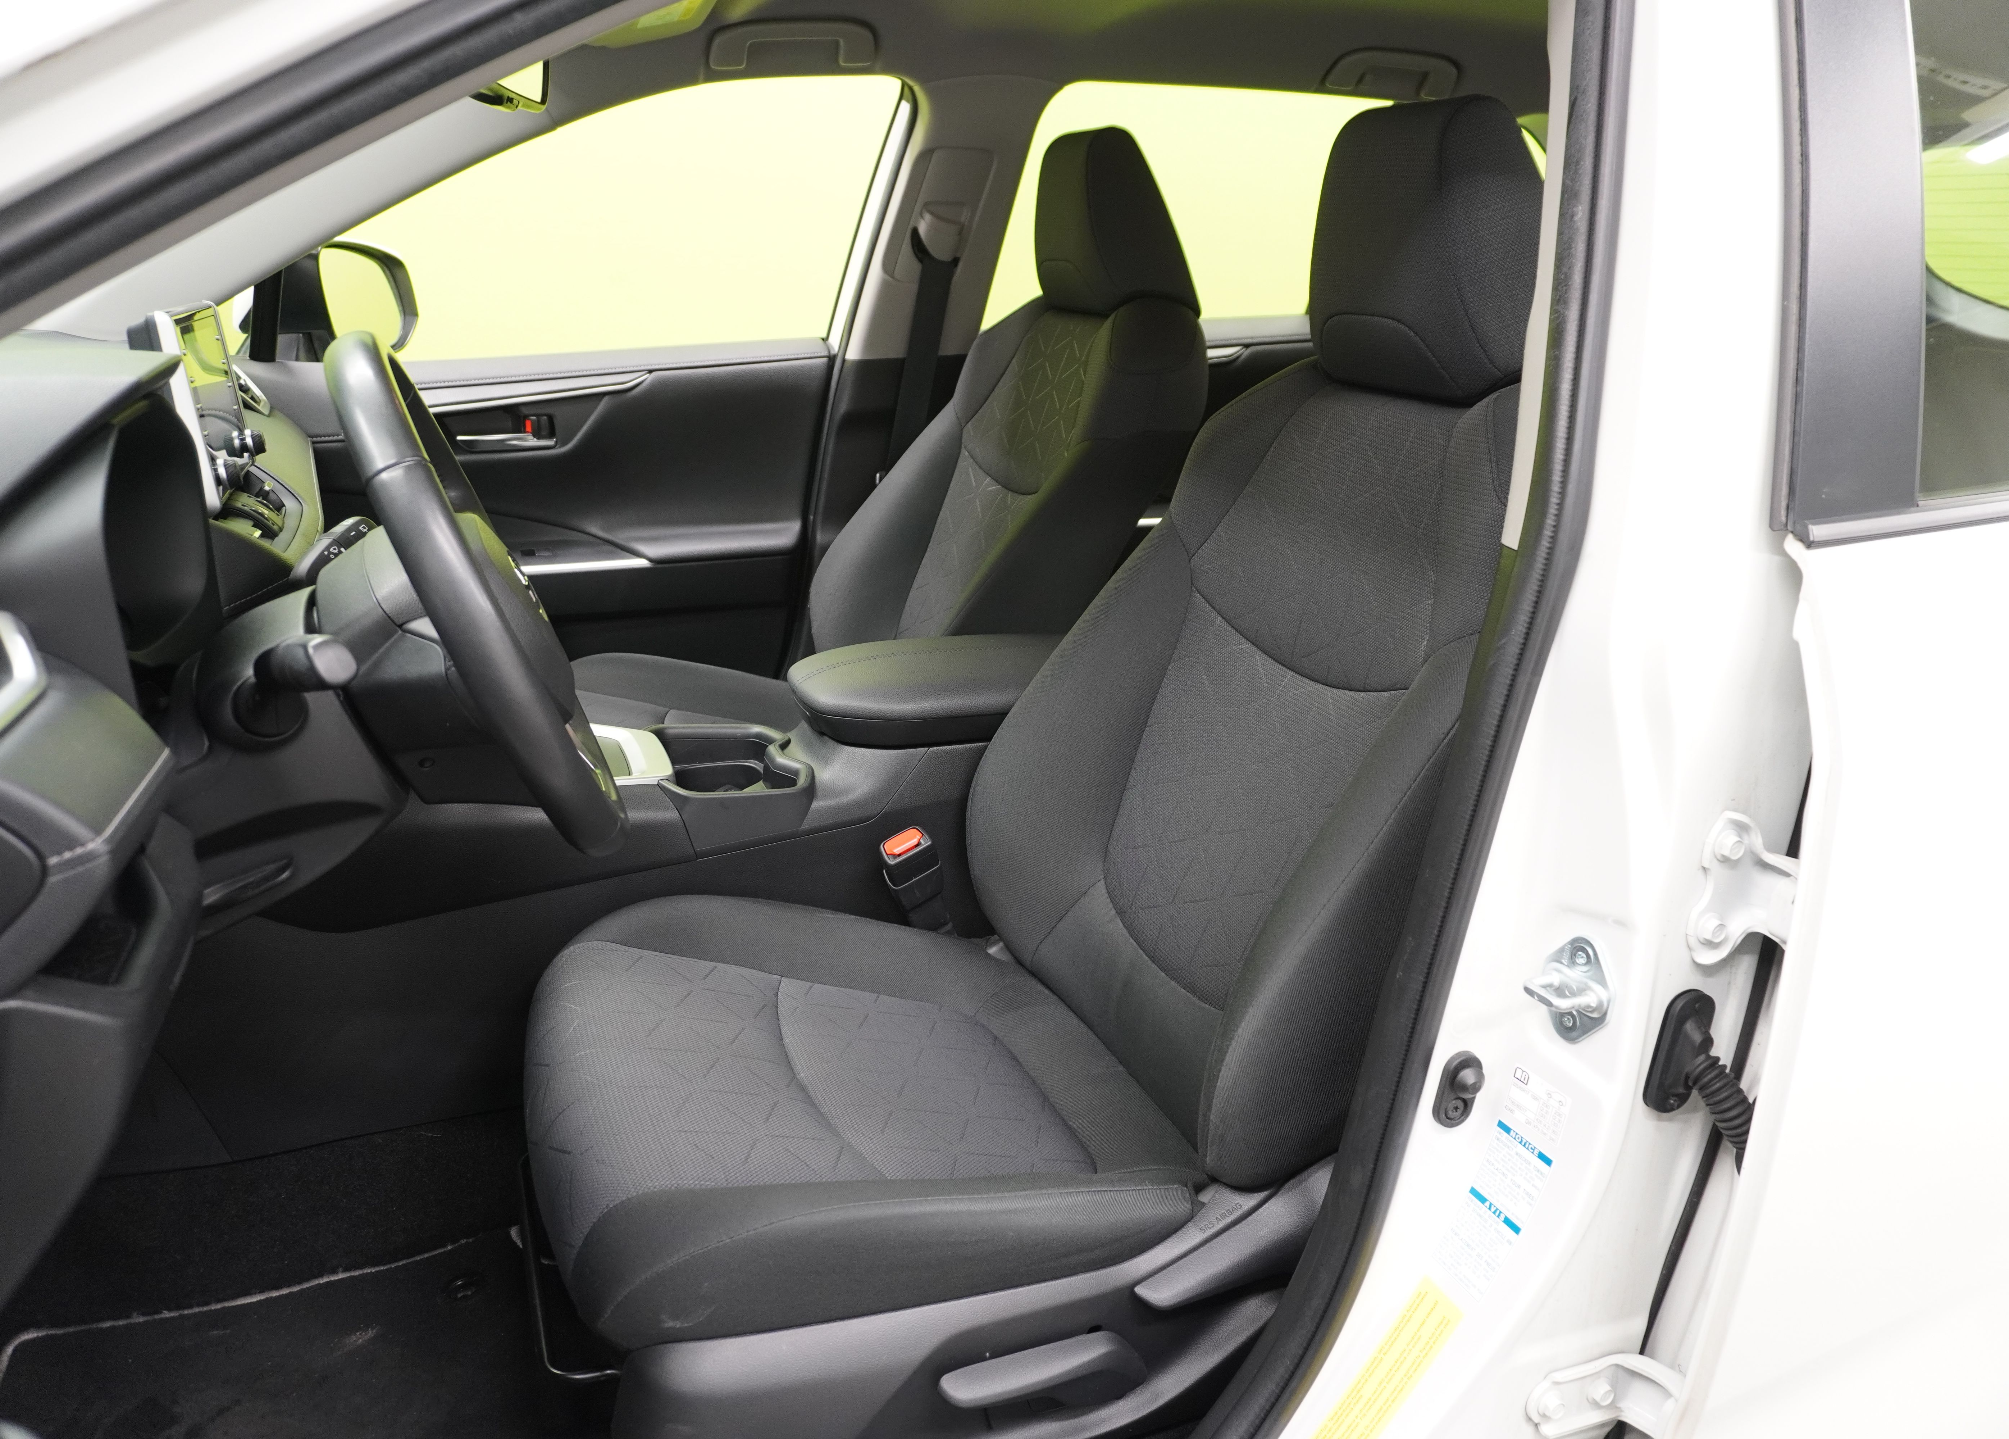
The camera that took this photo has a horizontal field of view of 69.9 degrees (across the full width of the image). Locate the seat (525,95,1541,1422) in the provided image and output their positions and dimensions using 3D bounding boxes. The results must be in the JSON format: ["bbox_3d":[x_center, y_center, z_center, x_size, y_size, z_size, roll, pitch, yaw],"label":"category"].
[{"bbox_3d":[0.032,0.030,1.155,0.860,0.990,0.540,-7,22,-17],"label":"seat"}]

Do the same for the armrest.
[{"bbox_3d":[-0.050,-0.034,1.510,0.350,0.062,0.200,-7,22,-17],"label":"armrest"}]

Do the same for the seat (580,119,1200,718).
[{"bbox_3d":[-0.199,-0.216,1.791,0.860,0.990,0.540,-7,22,-17],"label":"seat"}]

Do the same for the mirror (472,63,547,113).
[{"bbox_3d":[-0.417,-0.543,1.173,0.045,0.075,0.250,4,21,-3],"label":"mirror"}]

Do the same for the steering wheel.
[{"bbox_3d":[-0.358,-0.075,0.972,0.090,0.380,0.380,-27,27,-9],"label":"steering wheel"}]

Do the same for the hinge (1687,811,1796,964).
[{"bbox_3d":[0.398,0.087,0.772,0.072,0.088,0.040,-7,22,-17],"label":"hinge"}]

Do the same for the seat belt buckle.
[{"bbox_3d":[-0.082,0.154,1.451,0.048,0.085,0.028,-29,27,-7],"label":"seat belt buckle"}]

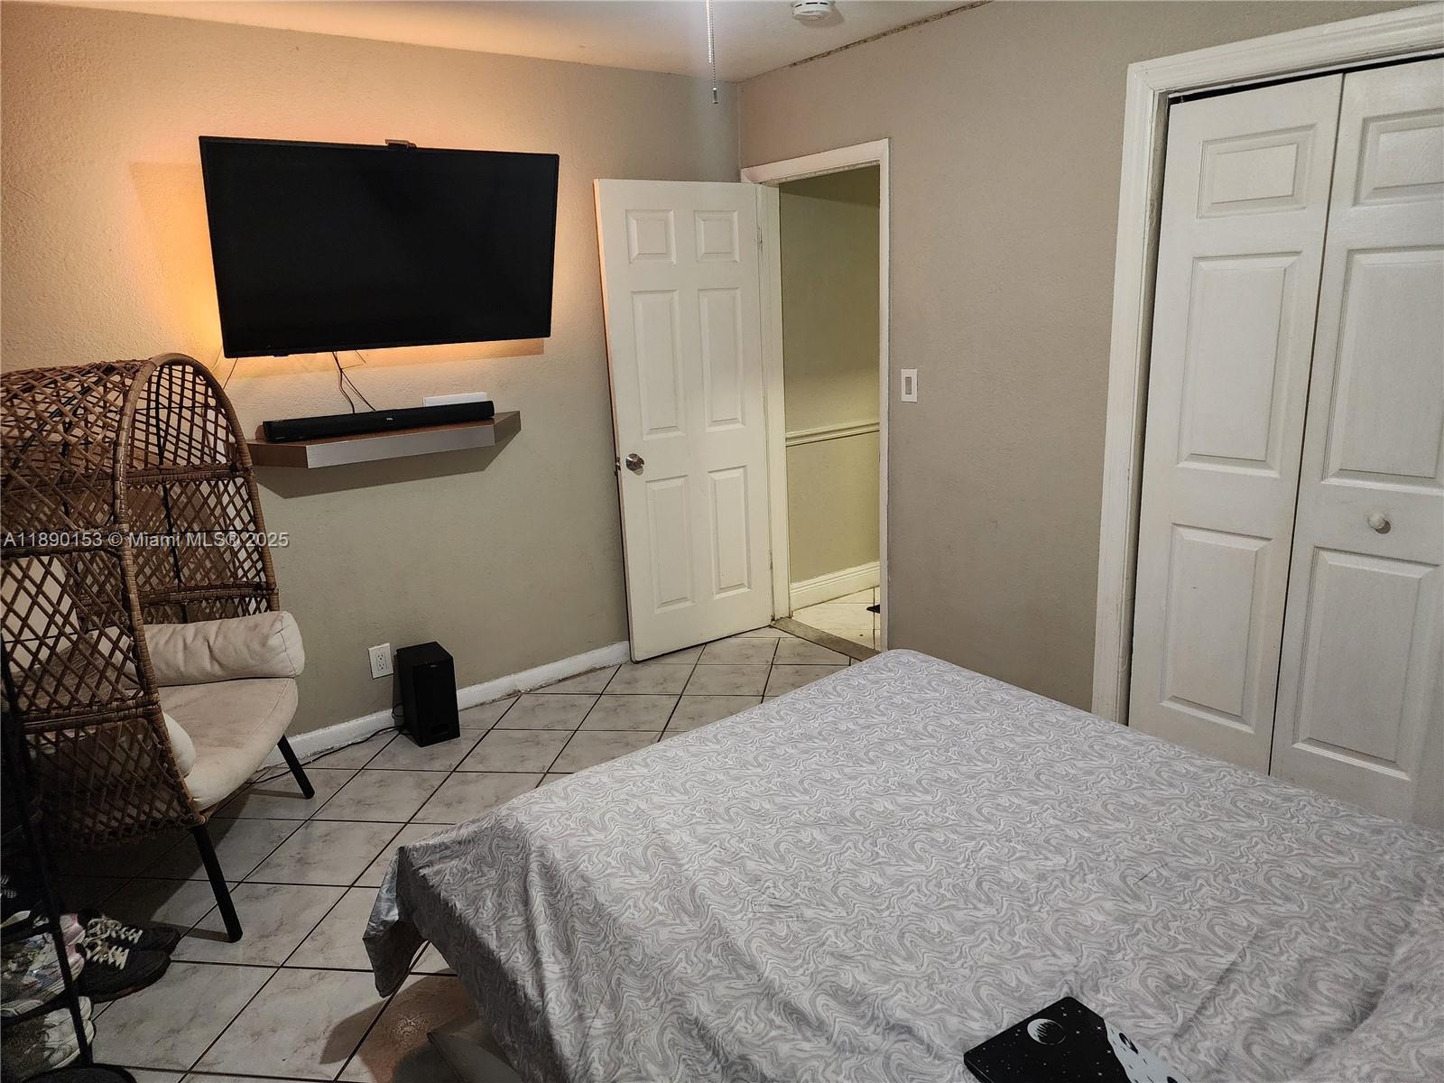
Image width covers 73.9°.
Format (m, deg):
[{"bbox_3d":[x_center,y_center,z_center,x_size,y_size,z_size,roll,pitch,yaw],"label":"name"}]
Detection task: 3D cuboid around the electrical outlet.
[{"bbox_3d":[-1.283,0.454,3.620,0.077,0.121,0.008,-13,17,-35],"label":"electrical outlet"}]

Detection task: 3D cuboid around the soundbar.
[{"bbox_3d":[-1.202,-0.435,3.442,0.795,0.062,0.085,-13,17,-35],"label":"soundbar"}]

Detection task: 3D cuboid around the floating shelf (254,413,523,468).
[{"bbox_3d":[-1.161,-0.357,3.425,1.055,0.077,0.205,-13,20,-35],"label":"floating shelf"}]

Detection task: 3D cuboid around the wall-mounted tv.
[{"bbox_3d":[-1.071,-0.966,3.171,1.115,0.645,0.060,-12,34,-34],"label":"wall-mounted tv"}]

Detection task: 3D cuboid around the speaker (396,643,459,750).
[{"bbox_3d":[-1.109,0.576,3.629,0.145,0.318,0.210,-11,16,-29],"label":"speaker"}]

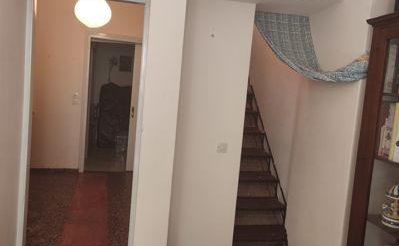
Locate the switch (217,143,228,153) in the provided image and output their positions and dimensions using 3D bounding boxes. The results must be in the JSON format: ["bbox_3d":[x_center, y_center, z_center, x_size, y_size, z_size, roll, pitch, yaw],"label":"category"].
[{"bbox_3d":[0.186,0.204,2.840,0.083,0.081,0.015,4,4,-8],"label":"switch"}]

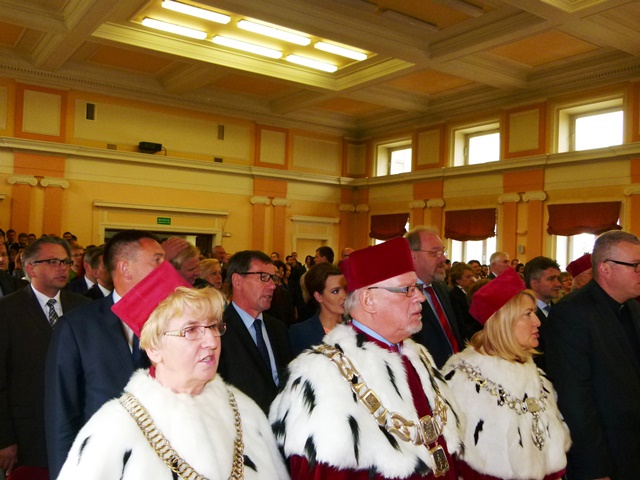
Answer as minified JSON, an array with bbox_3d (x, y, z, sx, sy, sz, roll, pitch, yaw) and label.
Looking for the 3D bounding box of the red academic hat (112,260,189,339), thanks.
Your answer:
[{"bbox_3d":[-0.396,0.155,1.440,0.185,0.185,0.105,-9,48,-51],"label":"red academic hat"}]

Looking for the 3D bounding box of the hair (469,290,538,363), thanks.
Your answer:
[{"bbox_3d":[0.627,0.274,2.010,0.225,0.260,0.200,-4,-4,35],"label":"hair"}]

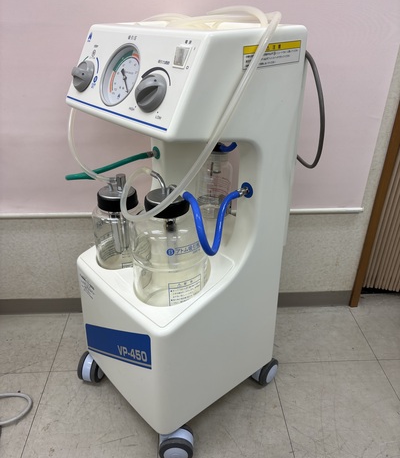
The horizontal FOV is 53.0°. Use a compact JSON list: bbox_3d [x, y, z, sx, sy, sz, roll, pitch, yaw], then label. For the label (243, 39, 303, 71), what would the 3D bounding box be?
[{"bbox_3d":[0.116,-0.272,0.628,0.130,0.033,0.002,-22,36,-33],"label":"label"}]

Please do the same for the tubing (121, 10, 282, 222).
[{"bbox_3d":[-0.033,-0.192,0.700,0.260,0.345,0.270,-23,37,-34],"label":"tubing"}]

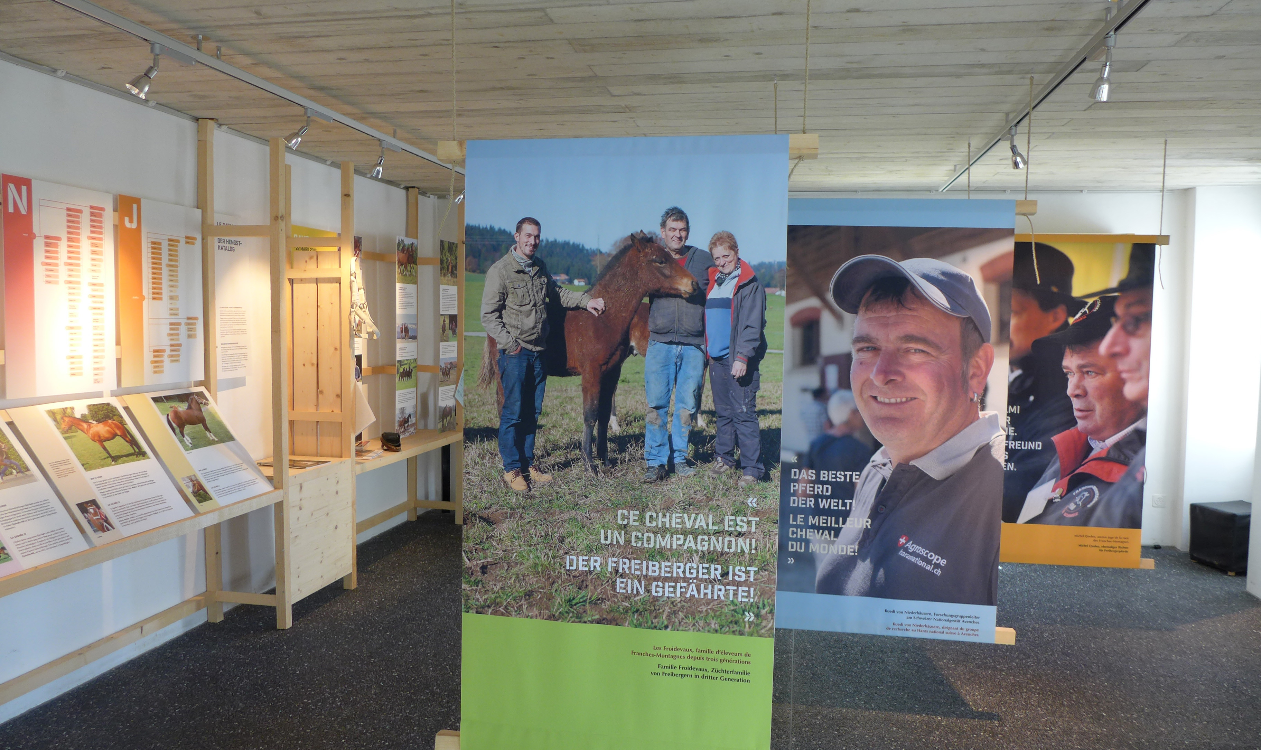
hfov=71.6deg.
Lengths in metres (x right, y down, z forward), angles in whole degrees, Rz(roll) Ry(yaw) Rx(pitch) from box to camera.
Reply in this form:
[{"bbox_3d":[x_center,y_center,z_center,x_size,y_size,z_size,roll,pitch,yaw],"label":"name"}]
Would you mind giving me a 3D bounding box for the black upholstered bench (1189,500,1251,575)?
[{"bbox_3d":[4.139,1.113,5.960,0.410,0.410,0.390,0,4,-8],"label":"black upholstered bench"}]

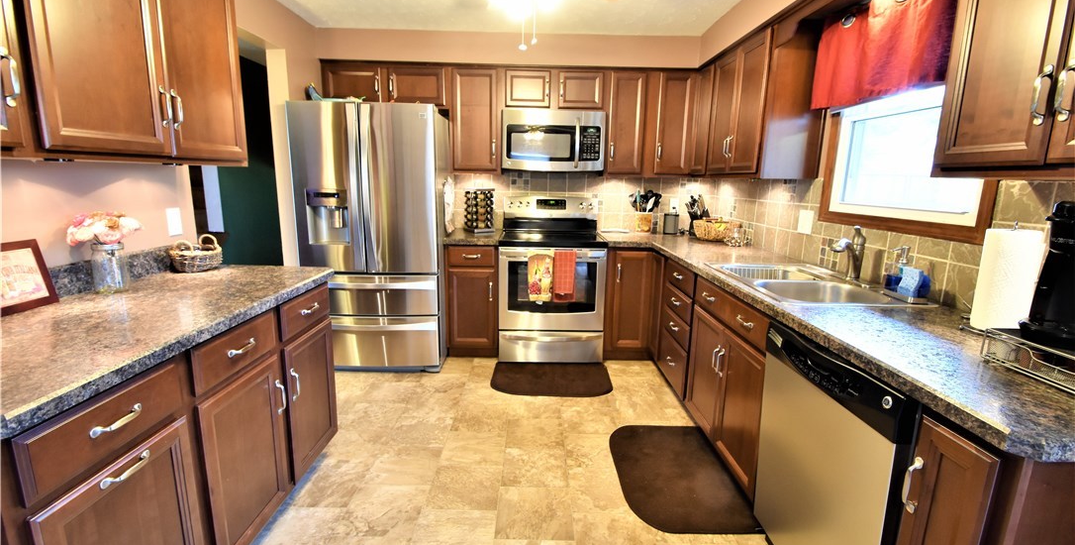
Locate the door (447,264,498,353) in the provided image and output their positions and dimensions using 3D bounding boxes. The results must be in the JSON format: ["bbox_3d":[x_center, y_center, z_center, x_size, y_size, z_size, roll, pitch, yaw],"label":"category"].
[{"bbox_3d":[-0.473,0.262,3.240,0.333,0.590,0.024,1,11,-1],"label":"door"}]

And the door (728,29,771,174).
[{"bbox_3d":[1.171,-0.910,2.472,0.024,0.709,0.359,1,11,-1],"label":"door"}]

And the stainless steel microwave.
[{"bbox_3d":[0.116,-0.989,3.444,0.756,0.420,0.380,1,11,-1],"label":"stainless steel microwave"}]

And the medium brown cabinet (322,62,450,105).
[{"bbox_3d":[-1.096,-1.377,3.380,0.908,0.305,0.320,1,11,-1],"label":"medium brown cabinet"}]

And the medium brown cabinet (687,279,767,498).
[{"bbox_3d":[1.081,0.446,1.935,0.610,0.770,0.700,1,11,-1],"label":"medium brown cabinet"}]

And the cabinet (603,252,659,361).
[{"bbox_3d":[0.666,0.196,3.514,0.360,0.860,0.600,1,11,-1],"label":"cabinet"}]

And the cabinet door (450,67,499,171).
[{"bbox_3d":[-0.457,-1.110,3.289,0.322,0.709,0.024,1,11,-1],"label":"cabinet door"}]

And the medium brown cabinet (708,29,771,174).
[{"bbox_3d":[1.300,-0.923,2.569,0.330,0.740,0.740,1,11,-1],"label":"medium brown cabinet"}]

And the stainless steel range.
[{"bbox_3d":[0.104,0.035,3.441,0.760,1.195,0.690,1,11,-1],"label":"stainless steel range"}]

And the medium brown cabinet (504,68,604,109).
[{"bbox_3d":[0.123,-1.353,3.401,0.750,0.295,0.320,1,11,-1],"label":"medium brown cabinet"}]

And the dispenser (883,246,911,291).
[{"bbox_3d":[1.370,-0.007,1.690,0.087,0.178,0.074,1,11,-1],"label":"dispenser"}]

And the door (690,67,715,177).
[{"bbox_3d":[1.161,-1.048,3.158,0.024,0.703,0.325,1,11,-1],"label":"door"}]

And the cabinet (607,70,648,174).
[{"bbox_3d":[0.661,-1.090,3.309,0.253,0.709,0.024,1,11,-1],"label":"cabinet"}]

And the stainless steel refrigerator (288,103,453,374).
[{"bbox_3d":[-1.115,-0.249,3.287,0.900,1.770,0.800,1,11,-1],"label":"stainless steel refrigerator"}]

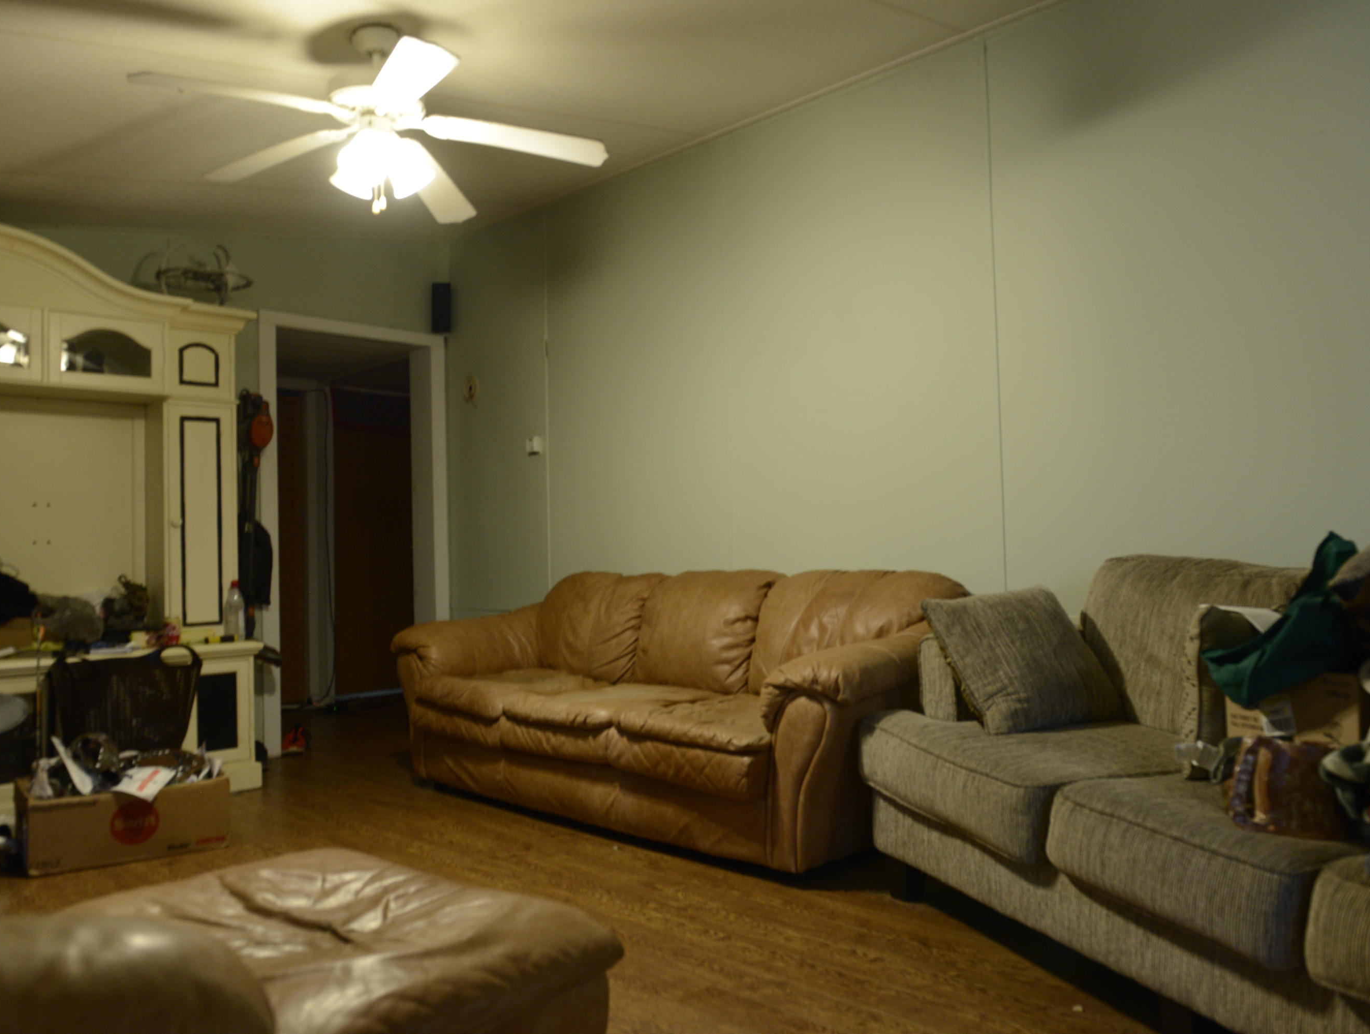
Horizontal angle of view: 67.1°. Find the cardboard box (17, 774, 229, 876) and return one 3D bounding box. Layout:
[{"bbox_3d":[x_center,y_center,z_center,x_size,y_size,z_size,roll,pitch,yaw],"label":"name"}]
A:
[{"bbox_3d":[-1.868,0.989,3.453,0.560,0.220,0.440,0,-3,-34],"label":"cardboard box"}]

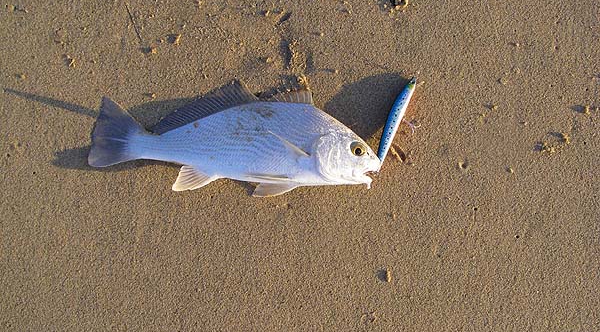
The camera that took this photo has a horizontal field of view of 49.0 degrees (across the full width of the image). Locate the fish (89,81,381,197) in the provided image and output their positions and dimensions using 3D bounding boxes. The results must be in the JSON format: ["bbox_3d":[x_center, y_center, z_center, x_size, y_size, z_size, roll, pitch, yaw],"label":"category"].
[{"bbox_3d":[-0.066,-0.029,0.700,0.304,0.043,0.127,7,79,1],"label":"fish"}]

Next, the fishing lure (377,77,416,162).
[{"bbox_3d":[0.108,-0.046,0.713,0.022,0.016,0.111,29,73,-20],"label":"fishing lure"}]

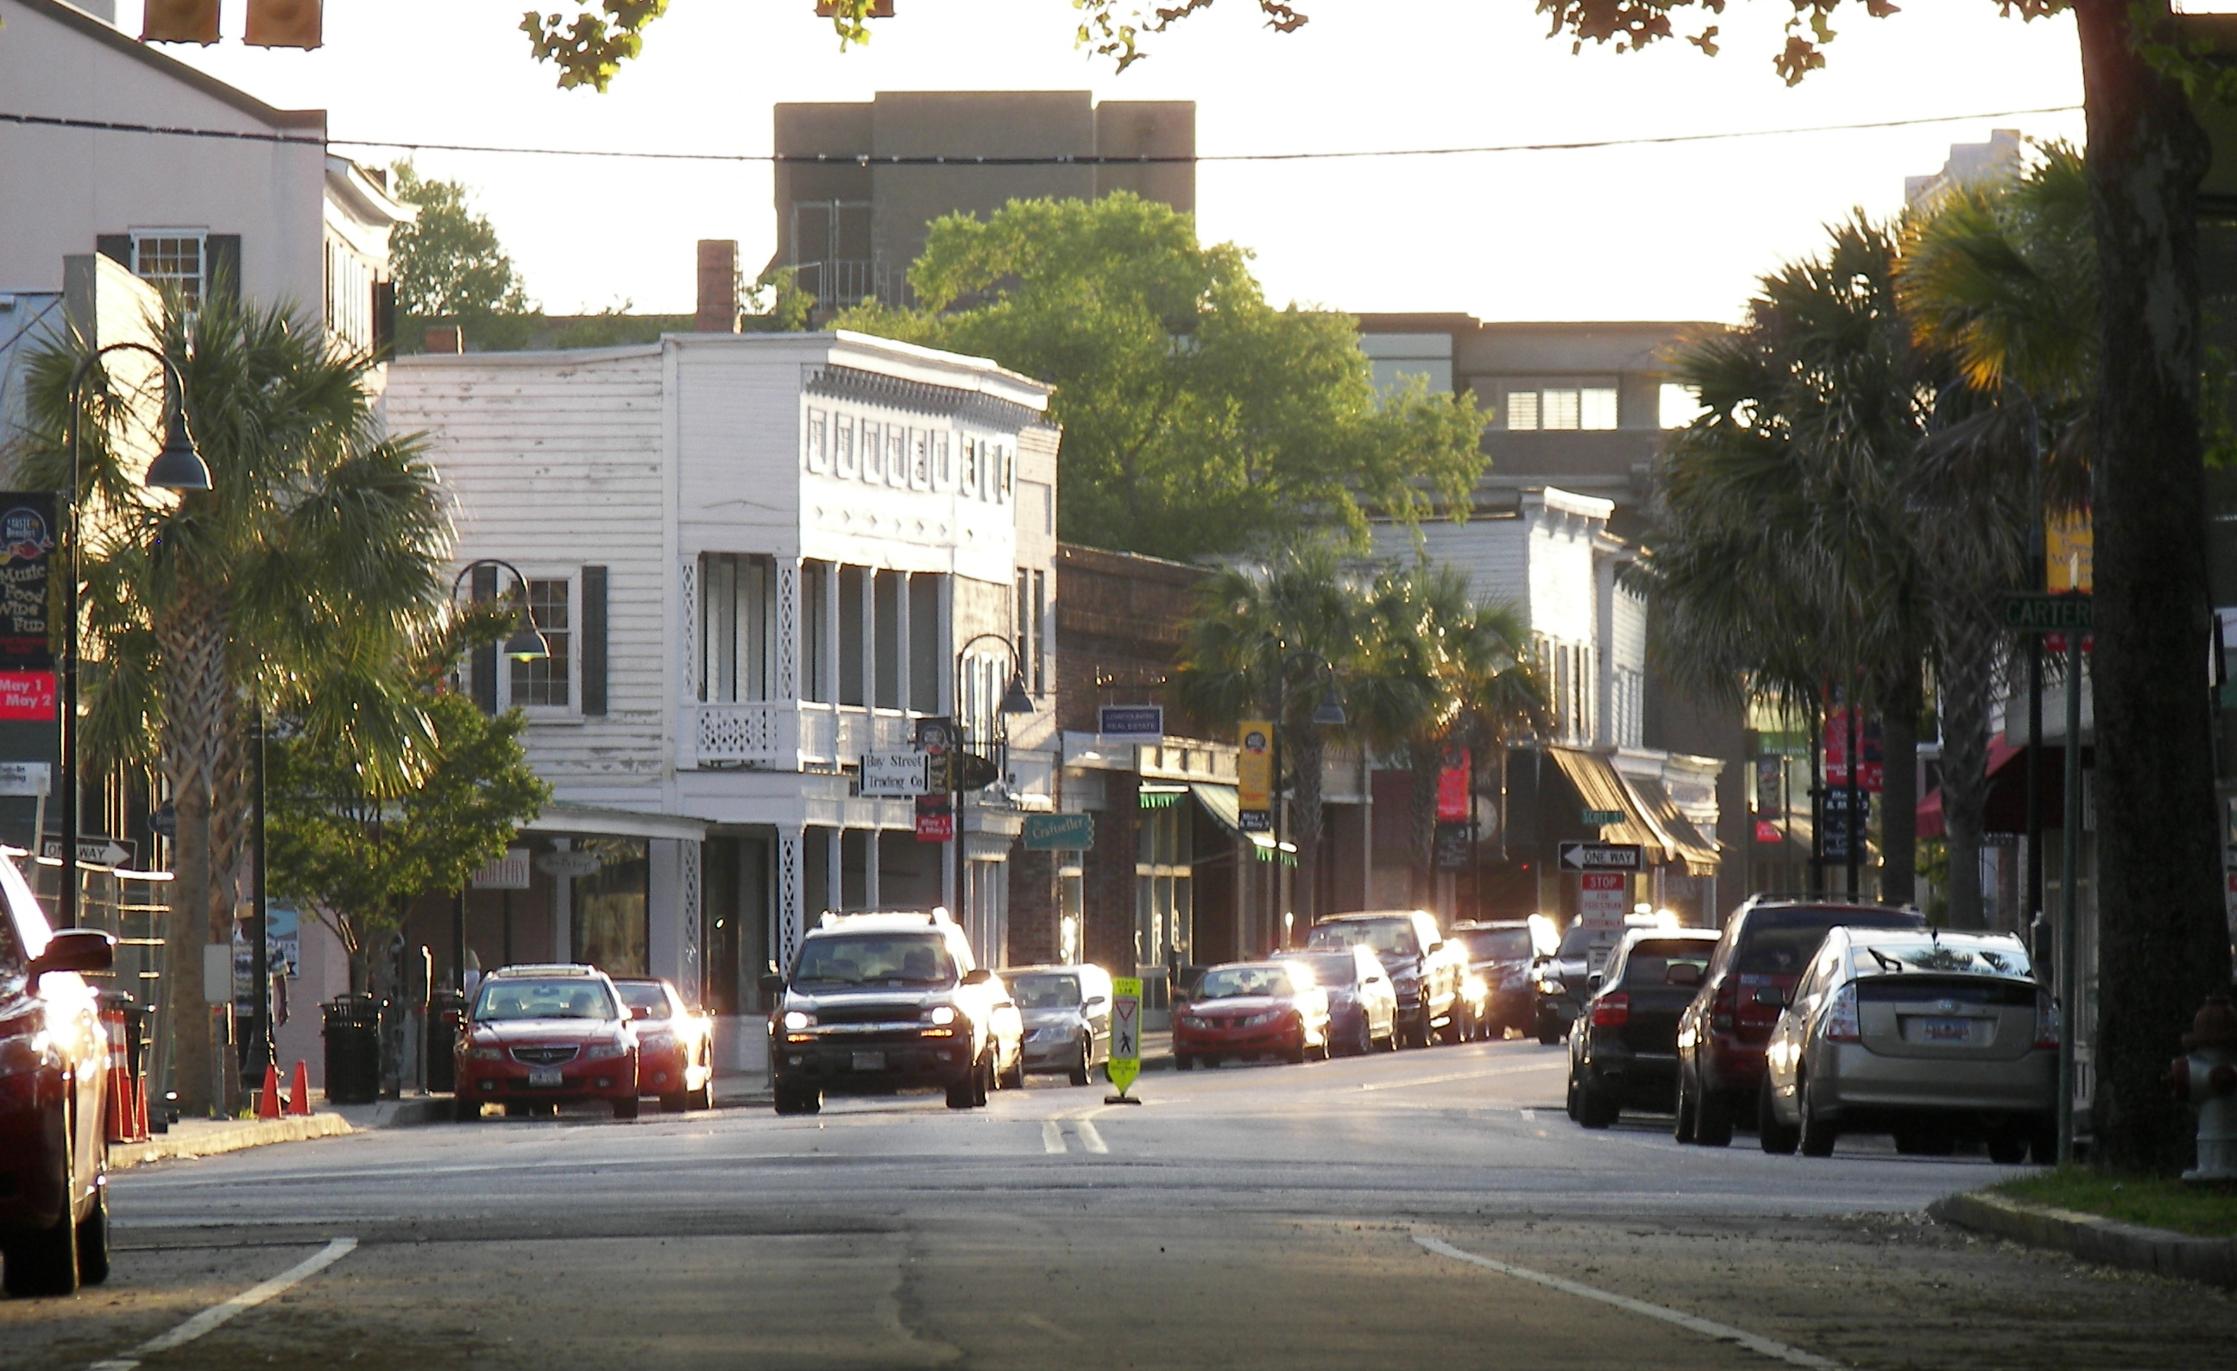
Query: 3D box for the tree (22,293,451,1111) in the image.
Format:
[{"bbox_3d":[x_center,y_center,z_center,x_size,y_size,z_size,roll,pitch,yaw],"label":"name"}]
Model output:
[{"bbox_3d":[-6.880,0.136,118.500,3.350,6.400,3.300,0,-1,0],"label":"tree"}]

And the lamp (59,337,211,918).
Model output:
[{"bbox_3d":[-6.765,0.385,104.500,1.060,5.500,0.470,0,-1,-2],"label":"lamp"}]

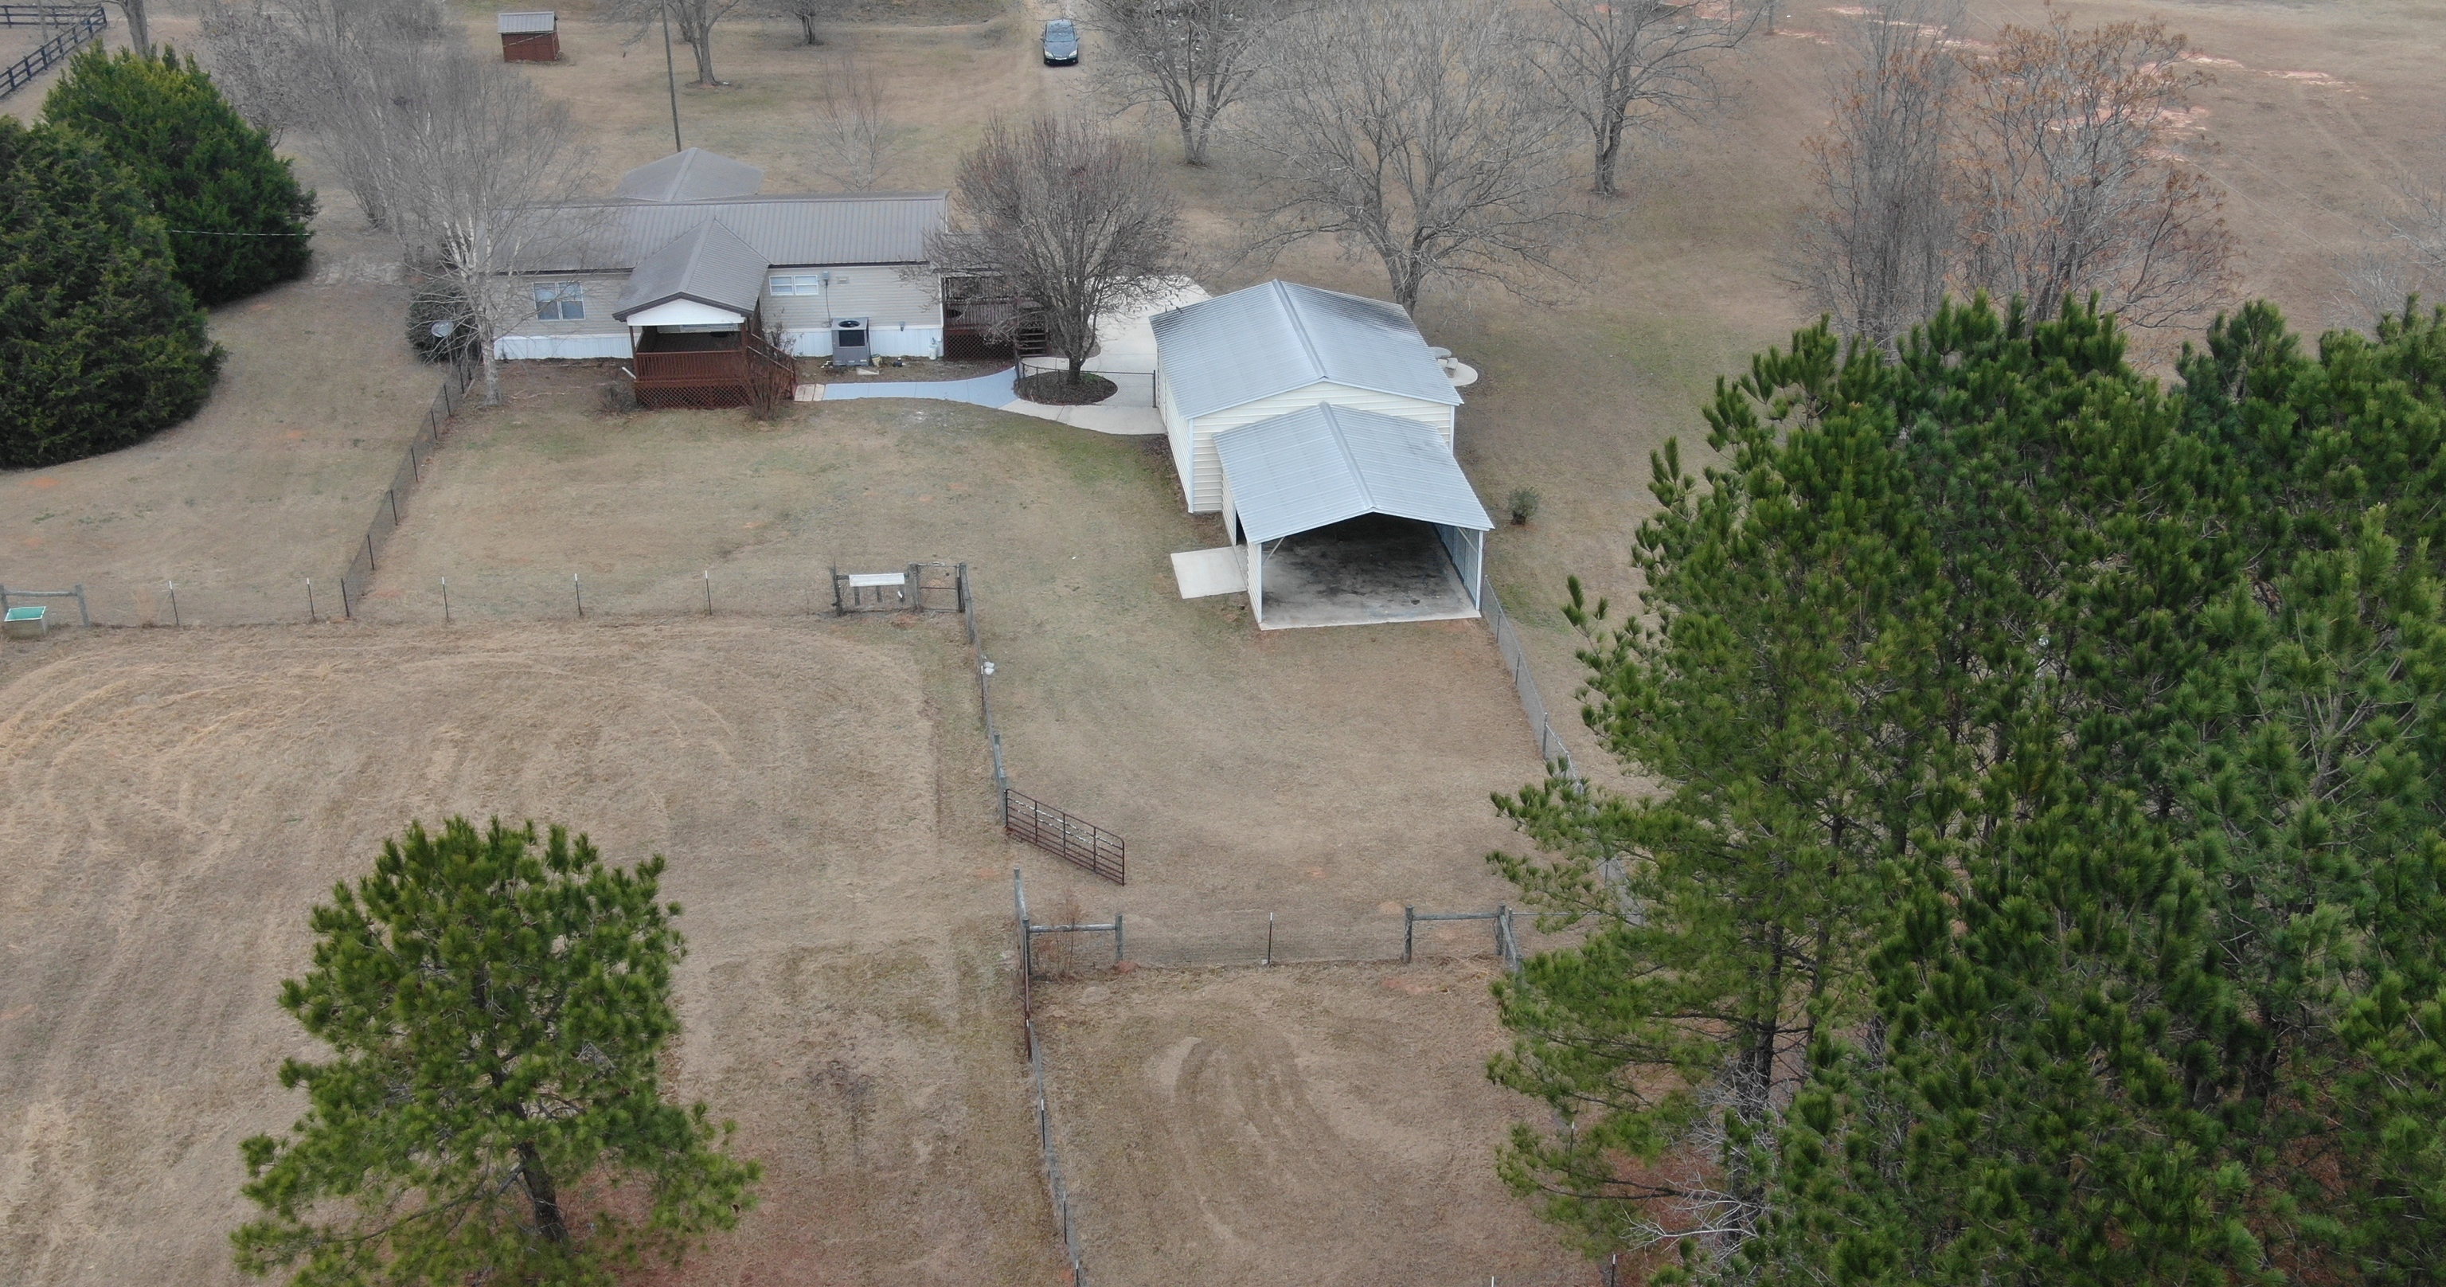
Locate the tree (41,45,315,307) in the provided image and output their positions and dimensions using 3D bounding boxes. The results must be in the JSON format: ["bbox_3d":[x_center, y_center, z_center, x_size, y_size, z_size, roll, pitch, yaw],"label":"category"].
[{"bbox_3d":[-40.576,-18.727,95.247,11.310,8.660,11.310,-1,26,0],"label":"tree"}]

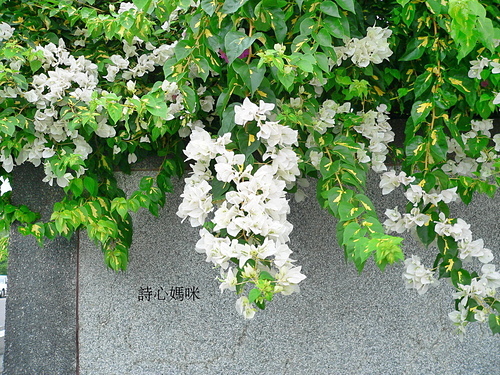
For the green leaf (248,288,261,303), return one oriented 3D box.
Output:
[{"bbox_3d":[0.011,0.270,1.300,0.029,0.038,0.013,19,-20,5],"label":"green leaf"}]

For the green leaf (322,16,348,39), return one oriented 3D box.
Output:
[{"bbox_3d":[0.202,-0.374,1.220,0.046,0.070,0.018,-49,-16,19],"label":"green leaf"}]

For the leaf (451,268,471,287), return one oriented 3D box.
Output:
[{"bbox_3d":[0.546,0.234,1.350,0.051,0.053,0.020,-7,-20,0],"label":"leaf"}]

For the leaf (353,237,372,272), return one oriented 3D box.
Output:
[{"bbox_3d":[0.260,0.155,1.200,0.045,0.086,0.018,12,-19,13],"label":"leaf"}]

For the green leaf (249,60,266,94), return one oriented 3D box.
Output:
[{"bbox_3d":[0.018,-0.257,1.220,0.042,0.083,0.022,4,-18,0],"label":"green leaf"}]

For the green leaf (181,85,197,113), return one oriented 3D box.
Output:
[{"bbox_3d":[-0.154,-0.223,1.300,0.037,0.072,0.020,-8,-15,-8],"label":"green leaf"}]

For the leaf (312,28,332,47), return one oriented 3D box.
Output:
[{"bbox_3d":[0.170,-0.352,1.220,0.041,0.060,0.018,-51,-31,17],"label":"leaf"}]

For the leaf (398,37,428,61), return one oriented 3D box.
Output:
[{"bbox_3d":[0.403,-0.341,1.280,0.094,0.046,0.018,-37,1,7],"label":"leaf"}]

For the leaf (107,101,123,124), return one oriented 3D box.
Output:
[{"bbox_3d":[-0.330,-0.181,1.270,0.038,0.057,0.018,-6,-22,-6],"label":"leaf"}]

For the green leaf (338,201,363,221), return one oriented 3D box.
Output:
[{"bbox_3d":[0.232,0.054,1.200,0.064,0.050,0.018,-42,-10,-19],"label":"green leaf"}]

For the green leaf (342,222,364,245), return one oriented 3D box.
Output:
[{"bbox_3d":[0.239,0.105,1.200,0.069,0.048,0.018,-43,-12,-21],"label":"green leaf"}]

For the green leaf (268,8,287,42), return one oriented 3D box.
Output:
[{"bbox_3d":[0.065,-0.376,1.200,0.039,0.086,0.022,-10,-18,-6],"label":"green leaf"}]

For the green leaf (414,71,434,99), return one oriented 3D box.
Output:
[{"bbox_3d":[0.443,-0.259,1.320,0.043,0.078,0.020,26,-15,5],"label":"green leaf"}]

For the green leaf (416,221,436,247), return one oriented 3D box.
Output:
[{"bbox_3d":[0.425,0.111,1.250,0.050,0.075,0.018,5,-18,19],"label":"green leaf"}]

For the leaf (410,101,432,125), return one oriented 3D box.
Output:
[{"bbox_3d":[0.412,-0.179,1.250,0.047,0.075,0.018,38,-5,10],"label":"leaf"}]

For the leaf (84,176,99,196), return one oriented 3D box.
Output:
[{"bbox_3d":[-0.442,-0.003,1.450,0.038,0.059,0.018,-10,-20,-6],"label":"leaf"}]

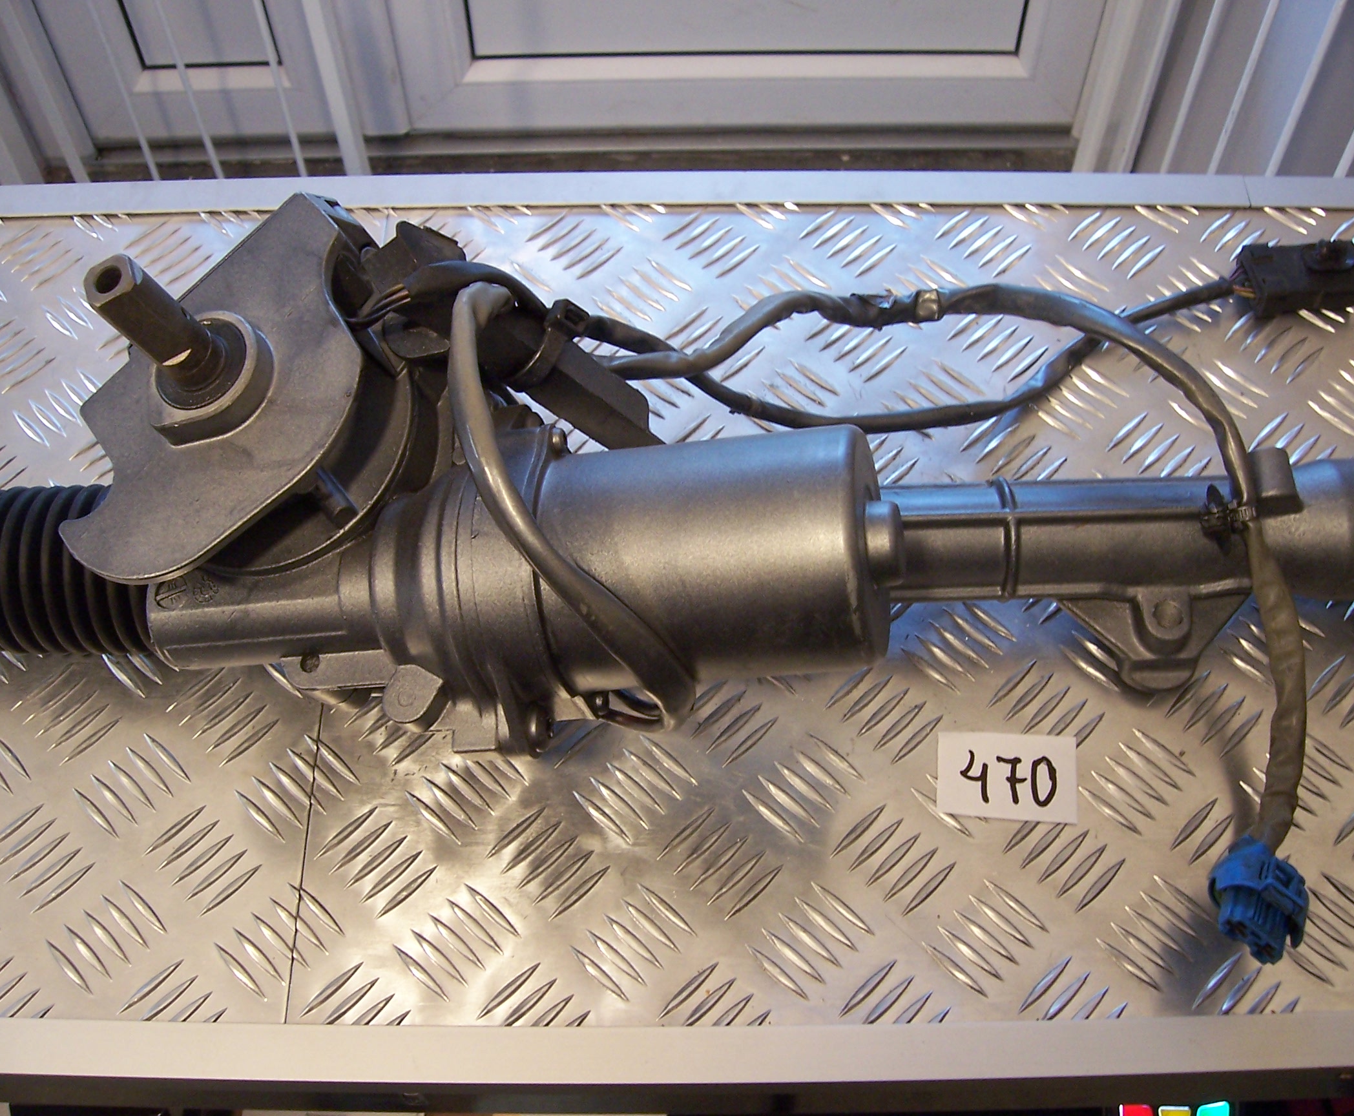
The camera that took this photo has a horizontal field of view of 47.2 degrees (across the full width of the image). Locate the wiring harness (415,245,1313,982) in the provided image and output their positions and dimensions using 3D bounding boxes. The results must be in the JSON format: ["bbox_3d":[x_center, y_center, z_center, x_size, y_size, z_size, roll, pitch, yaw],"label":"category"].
[{"bbox_3d":[0.067,-0.013,0.508,0.304,0.105,0.269,0,60,0],"label":"wiring harness"}]

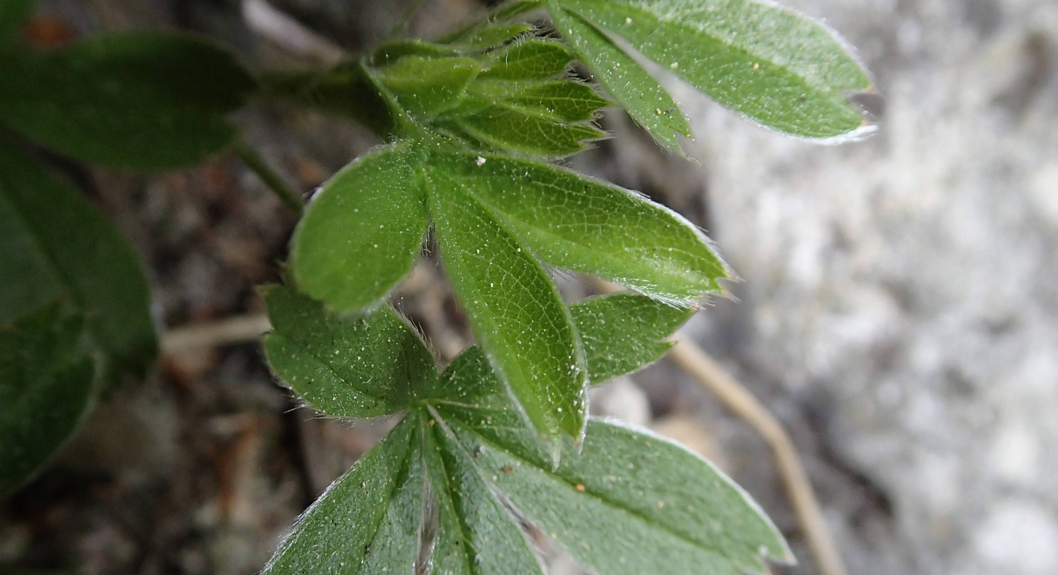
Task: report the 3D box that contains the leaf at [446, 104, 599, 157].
[{"bbox_3d":[0.000,-0.012,0.092,0.011,0.004,0.004,4,69,-2],"label":"leaf"}]

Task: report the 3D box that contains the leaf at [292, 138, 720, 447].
[{"bbox_3d":[-0.002,0.001,0.089,0.029,0.011,0.021,-3,79,-6],"label":"leaf"}]

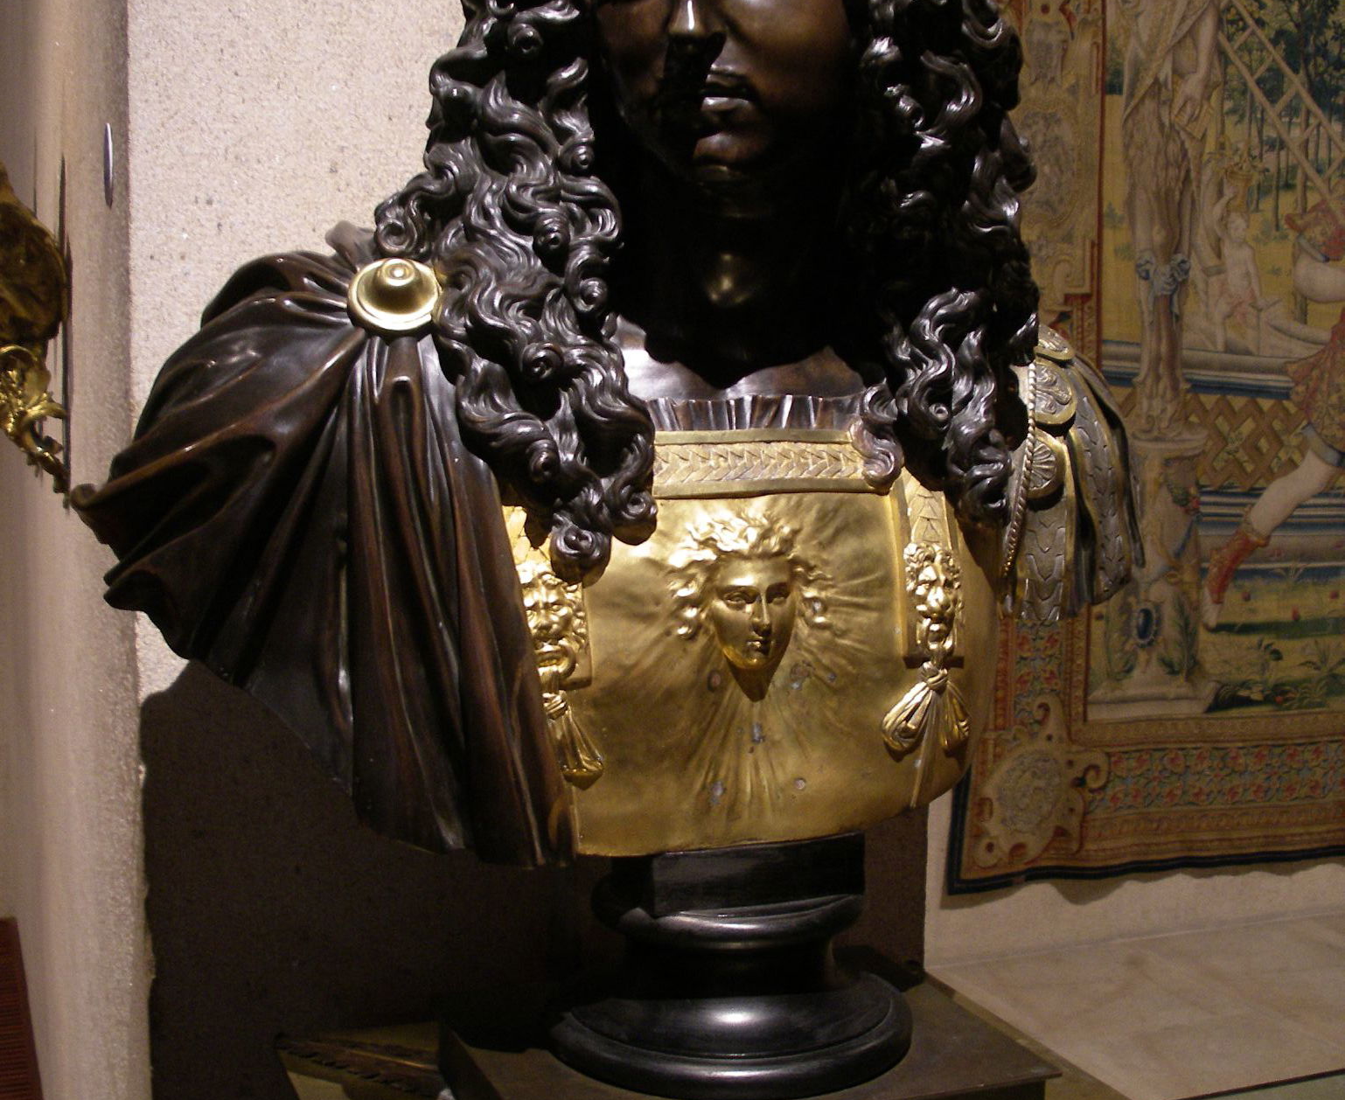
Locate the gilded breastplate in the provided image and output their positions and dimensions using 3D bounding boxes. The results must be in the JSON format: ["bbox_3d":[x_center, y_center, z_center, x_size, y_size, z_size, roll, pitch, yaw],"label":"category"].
[{"bbox_3d":[0.043,0.042,1.267,0.340,0.265,0.162,-2,7,-21],"label":"gilded breastplate"}]

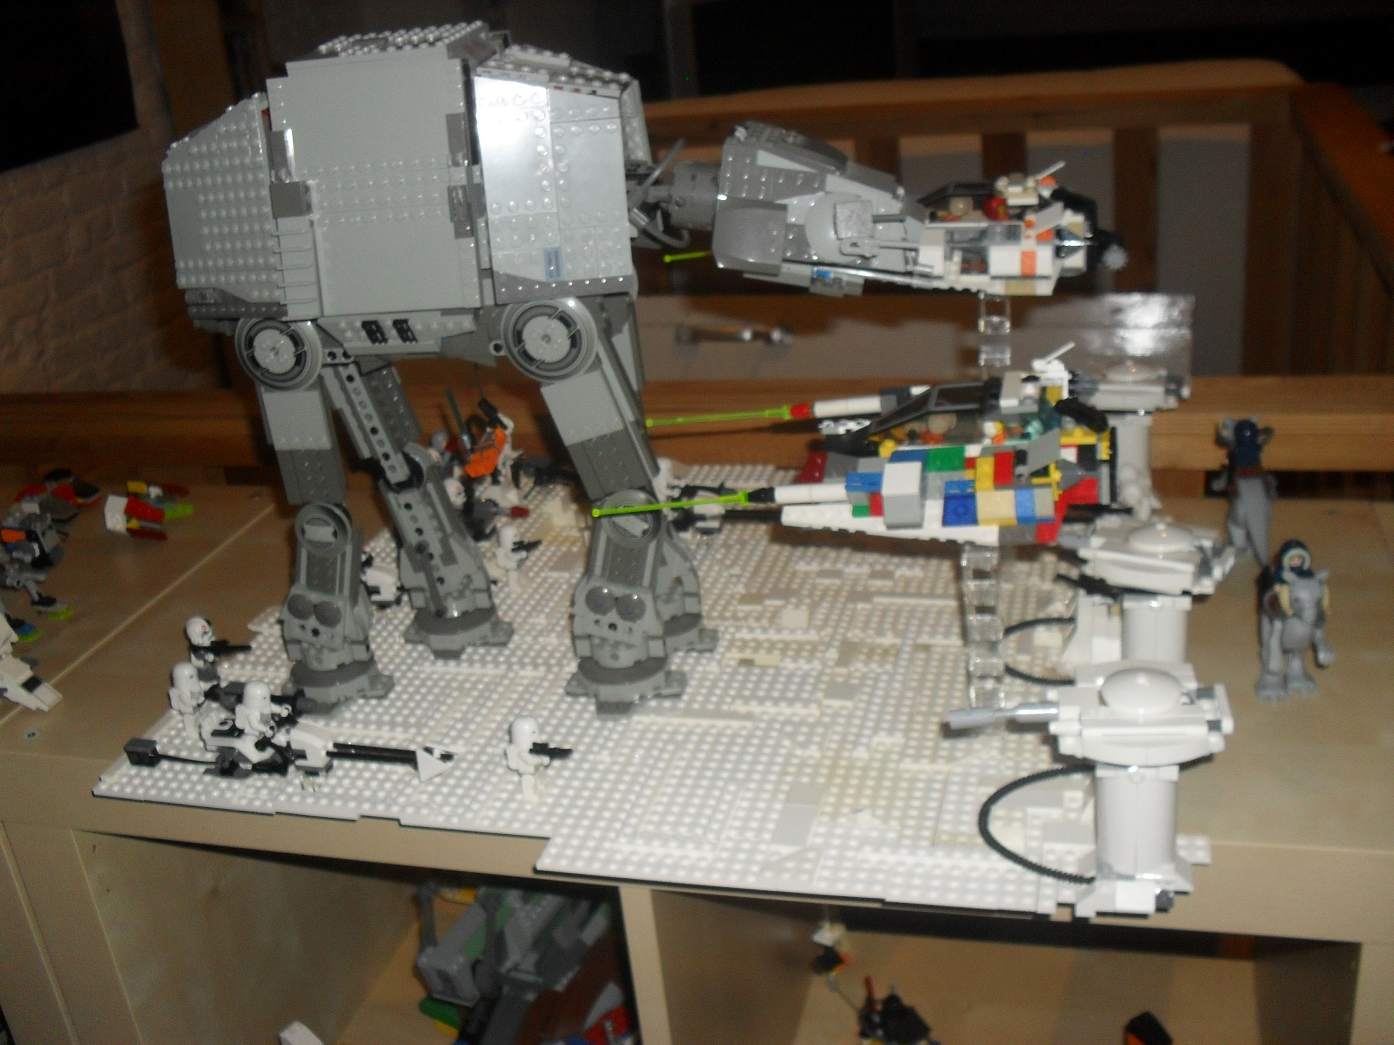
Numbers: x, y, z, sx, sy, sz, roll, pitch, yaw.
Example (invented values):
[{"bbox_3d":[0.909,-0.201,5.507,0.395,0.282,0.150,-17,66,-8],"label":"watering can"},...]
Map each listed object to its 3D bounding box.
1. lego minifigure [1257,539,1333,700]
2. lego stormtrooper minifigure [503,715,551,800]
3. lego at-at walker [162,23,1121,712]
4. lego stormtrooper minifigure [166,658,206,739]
[{"bbox_3d":[0.305,0.046,0.724,0.037,0.080,0.065,-1,23,11],"label":"lego minifigure"},{"bbox_3d":[-0.082,0.114,0.683,0.023,0.044,0.025,1,23,16],"label":"lego stormtrooper minifigure"},{"bbox_3d":[-0.037,-0.078,0.730,0.463,0.353,0.134,1,23,16],"label":"lego at-at walker"},{"bbox_3d":[-0.279,0.098,0.772,0.022,0.044,0.025,1,23,16],"label":"lego stormtrooper minifigure"}]

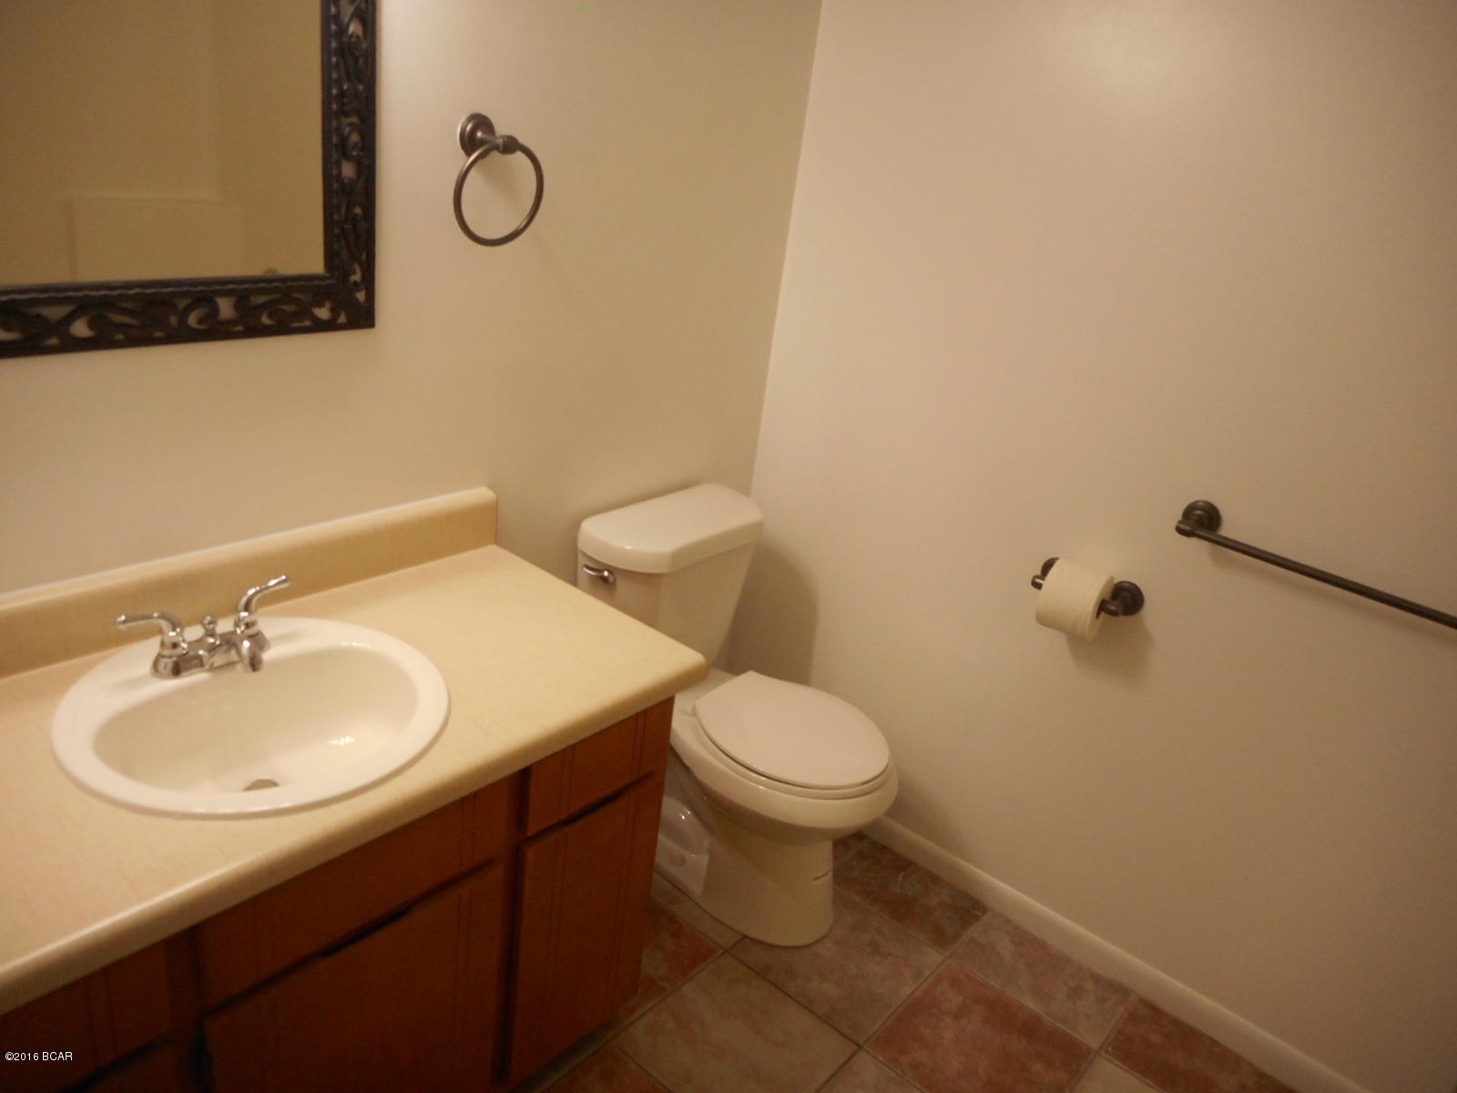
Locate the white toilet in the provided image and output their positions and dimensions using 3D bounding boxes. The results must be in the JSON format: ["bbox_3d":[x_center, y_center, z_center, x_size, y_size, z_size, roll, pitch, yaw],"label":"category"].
[{"bbox_3d":[0.032,0.388,2.232,0.707,0.797,0.452,24,28,34],"label":"white toilet"}]

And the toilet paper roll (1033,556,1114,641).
[{"bbox_3d":[0.674,0.105,2.039,0.104,0.126,0.126,24,28,34],"label":"toilet paper roll"}]

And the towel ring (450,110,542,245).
[{"bbox_3d":[-0.380,-0.581,1.675,0.079,0.197,0.170,24,28,34],"label":"towel ring"}]

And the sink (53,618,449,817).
[{"bbox_3d":[-0.628,0.283,1.433,0.485,0.185,0.475,24,28,34],"label":"sink"}]

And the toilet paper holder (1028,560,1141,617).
[{"bbox_3d":[0.691,0.089,2.055,0.205,0.072,0.084,24,28,34],"label":"toilet paper holder"}]

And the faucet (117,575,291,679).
[{"bbox_3d":[-0.679,0.129,1.431,0.165,0.098,0.228,24,28,34],"label":"faucet"}]

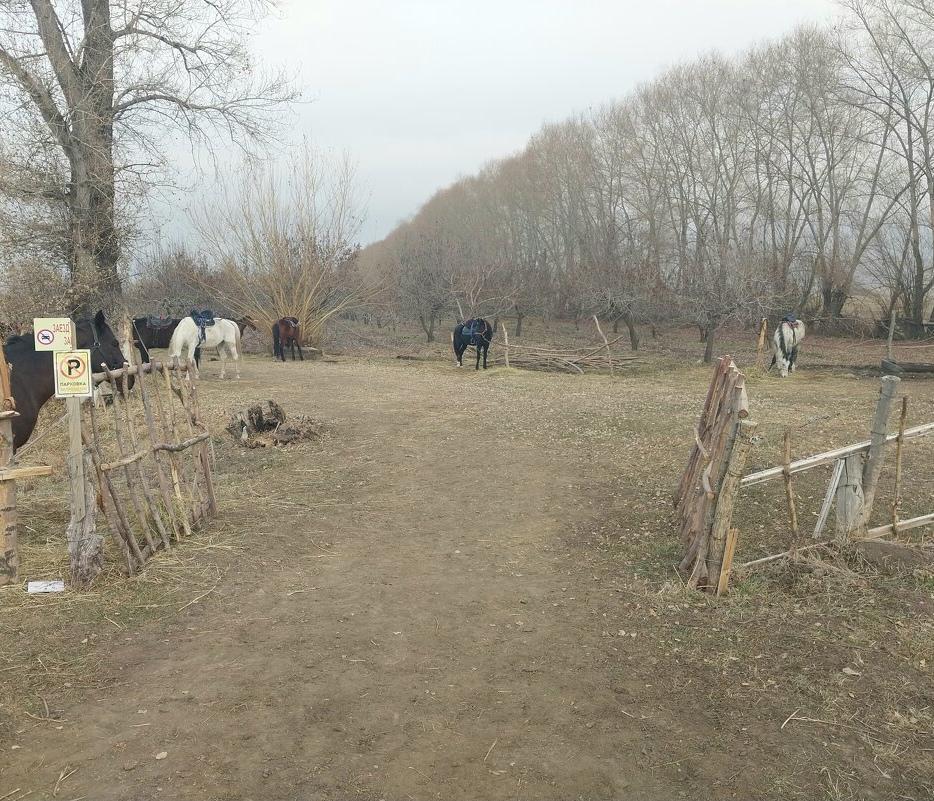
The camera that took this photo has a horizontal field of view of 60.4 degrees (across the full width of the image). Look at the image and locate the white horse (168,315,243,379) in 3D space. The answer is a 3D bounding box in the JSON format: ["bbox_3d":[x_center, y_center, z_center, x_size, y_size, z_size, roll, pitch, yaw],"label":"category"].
[{"bbox_3d":[-6.054,-1.211,18.500,1.620,1.410,0.550,-6,9,-43],"label":"white horse"}]

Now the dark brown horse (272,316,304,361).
[{"bbox_3d":[-5.578,-1.932,25.000,0.530,1.360,1.700,1,7,11],"label":"dark brown horse"}]

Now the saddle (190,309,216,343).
[{"bbox_3d":[-6.083,-1.725,18.450,0.480,0.760,0.500,-6,9,-43],"label":"saddle"}]

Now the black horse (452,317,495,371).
[{"bbox_3d":[0.136,-1.529,21.900,0.550,1.380,1.500,-5,8,-35],"label":"black horse"}]

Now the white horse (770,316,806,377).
[{"bbox_3d":[8.443,-1.433,21.100,0.550,1.450,1.800,5,8,37],"label":"white horse"}]

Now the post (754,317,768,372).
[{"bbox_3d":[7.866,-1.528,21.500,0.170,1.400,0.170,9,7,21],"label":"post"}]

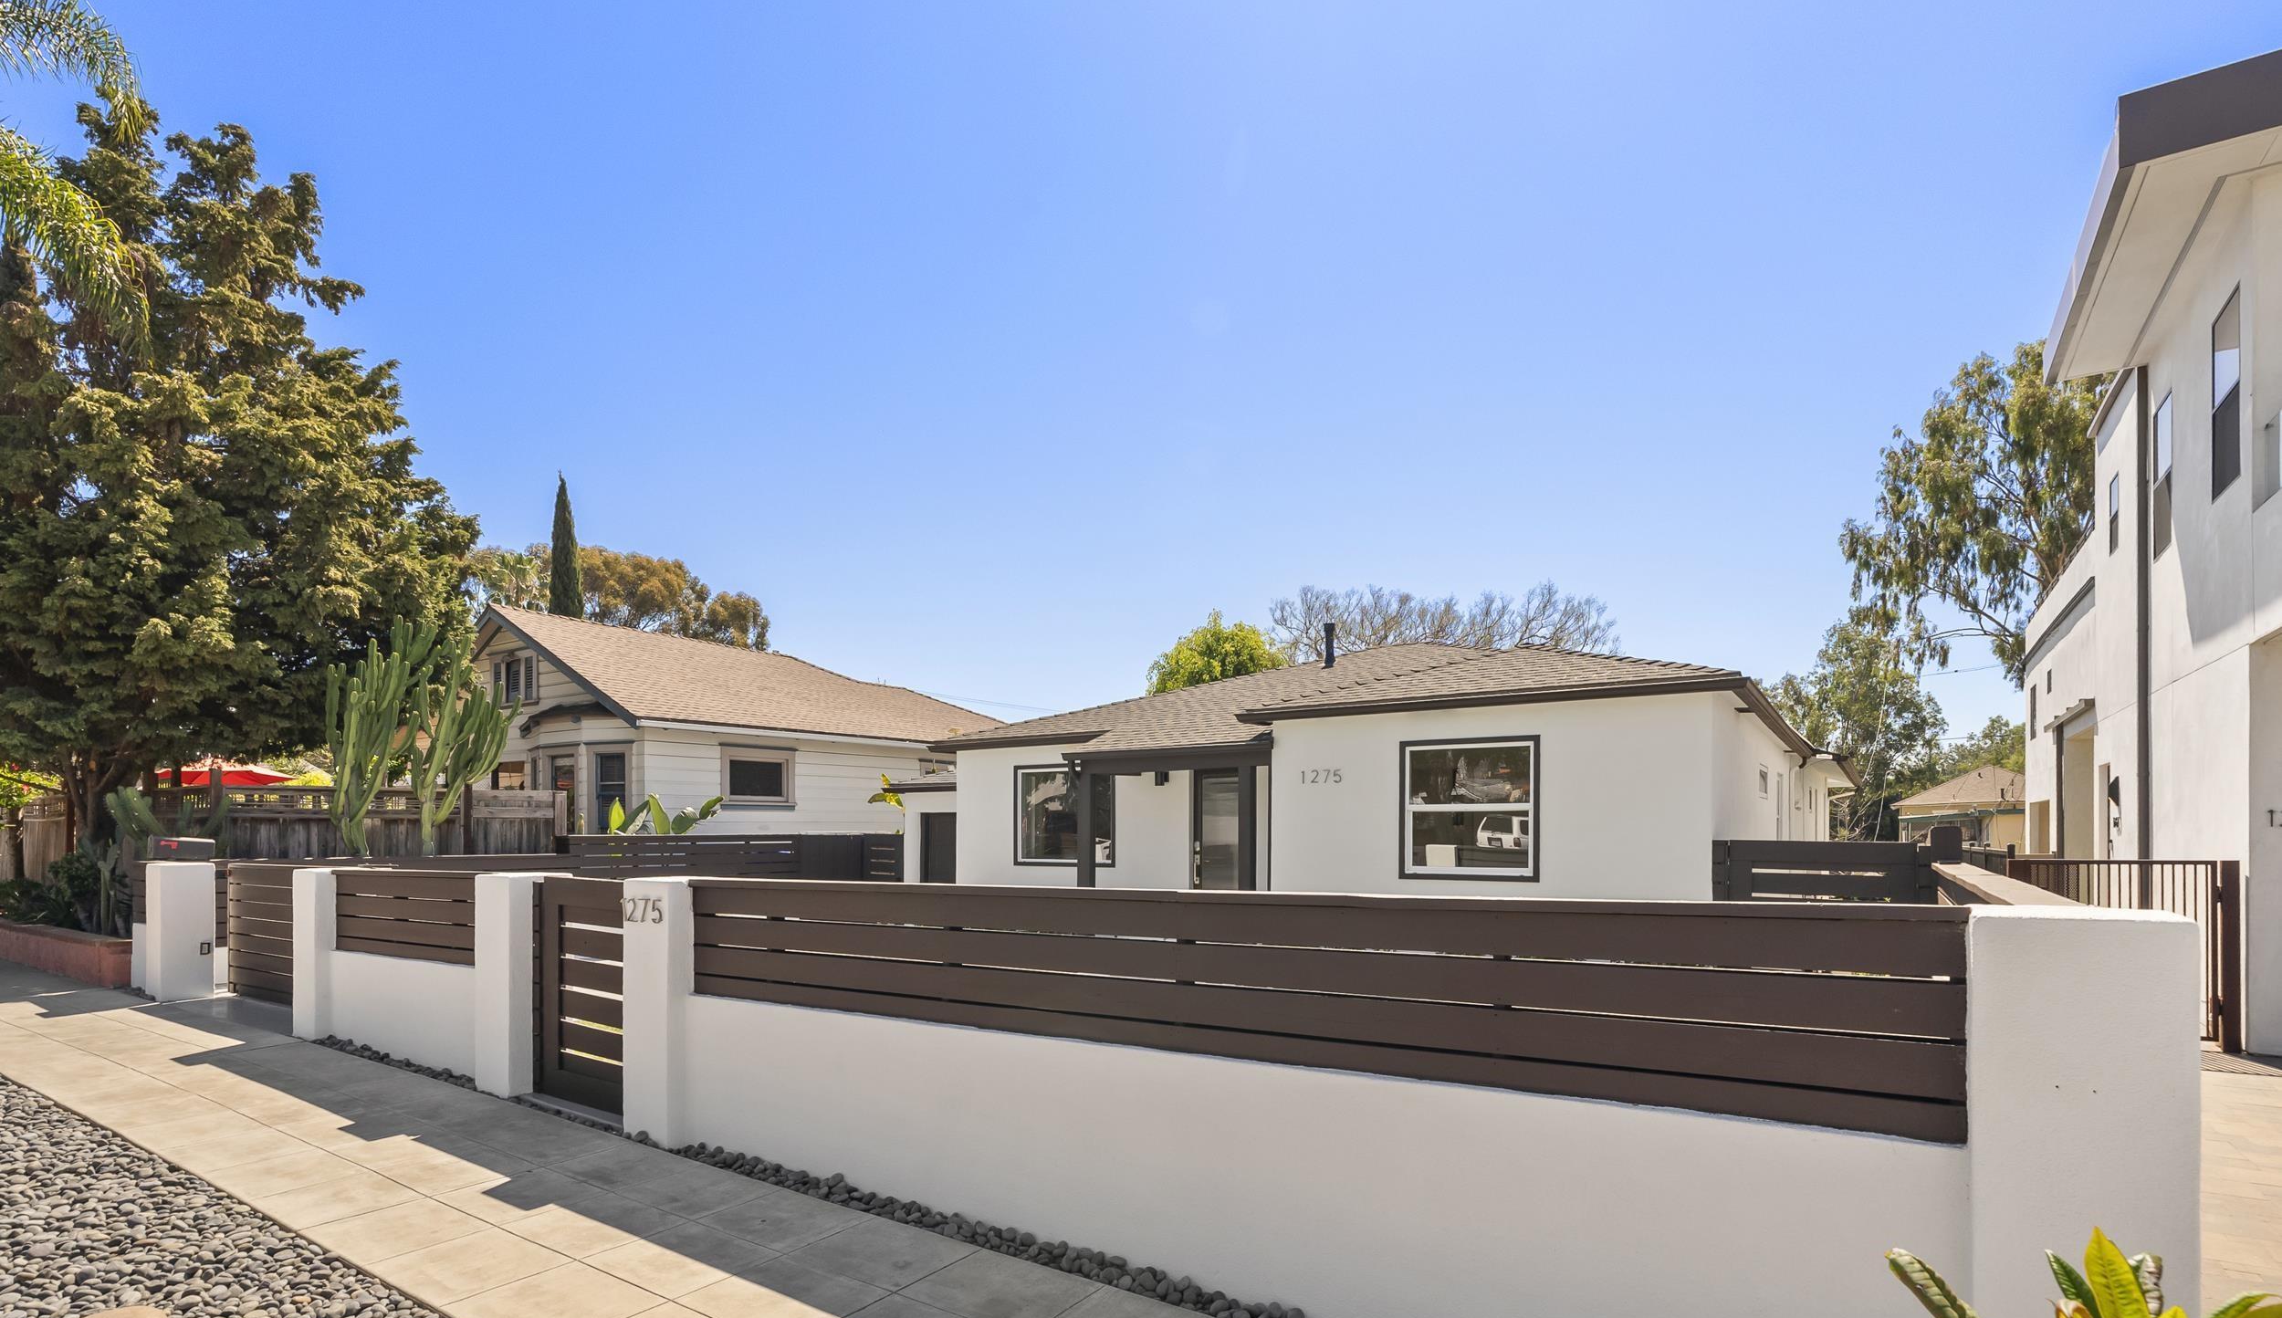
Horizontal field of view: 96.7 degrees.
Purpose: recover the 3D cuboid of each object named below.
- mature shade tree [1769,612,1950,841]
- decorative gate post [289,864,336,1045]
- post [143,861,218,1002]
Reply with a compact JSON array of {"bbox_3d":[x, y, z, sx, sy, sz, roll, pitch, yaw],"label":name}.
[{"bbox_3d":[19.947,2.214,28.000,5.200,7.800,5.000,-4,-8,33],"label":"mature shade tree"},{"bbox_3d":[-6.778,2.462,8.551,0.420,1.400,0.410,-4,-8,33],"label":"decorative gate post"},{"bbox_3d":[-9.931,2.827,10.527,0.420,1.400,0.410,-4,-8,33],"label":"post"}]

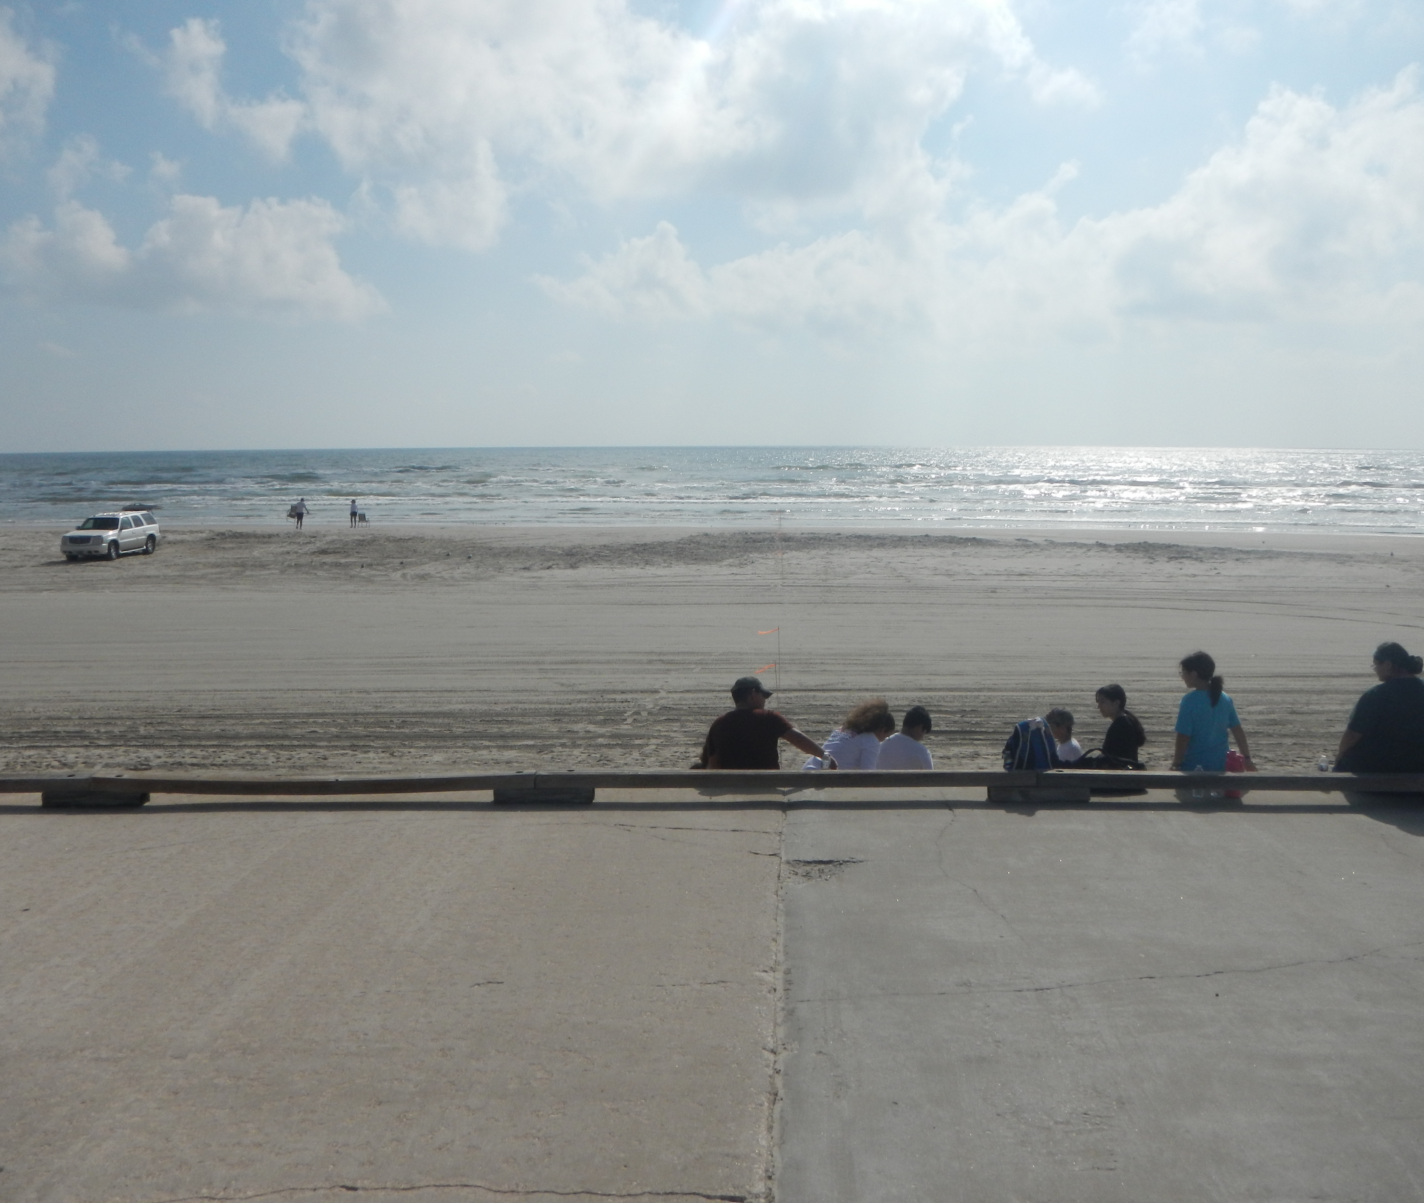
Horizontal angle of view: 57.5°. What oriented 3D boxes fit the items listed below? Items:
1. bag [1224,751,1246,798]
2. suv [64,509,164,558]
[{"bbox_3d":[3.407,1.122,8.450,0.130,0.310,0.120,0,7,0],"label":"bag"},{"bbox_3d":[-26.400,-2.890,57.100,2.000,1.930,5.050,1,7,4],"label":"suv"}]

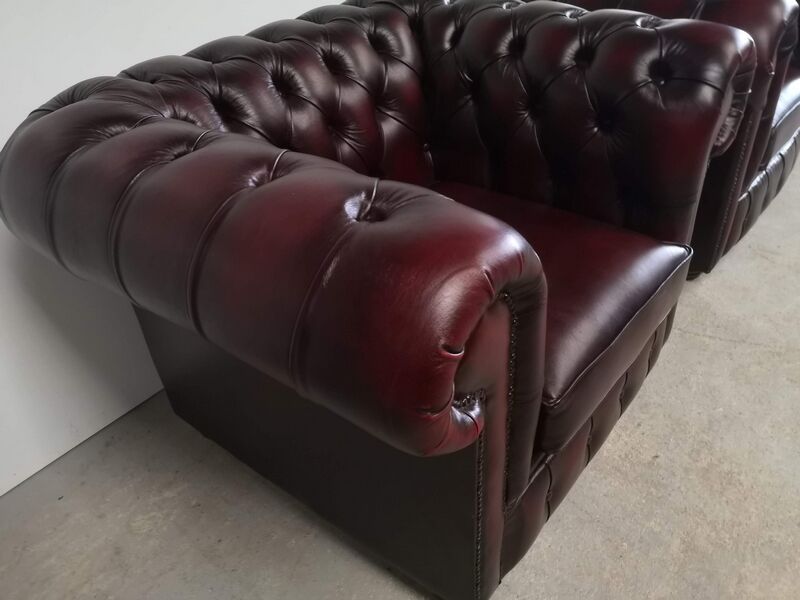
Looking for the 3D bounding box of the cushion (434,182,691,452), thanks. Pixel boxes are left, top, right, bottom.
[{"bbox_3d":[0.169,-0.027,1.235,0.589,0.150,0.555,22,42,34],"label":"cushion"}]

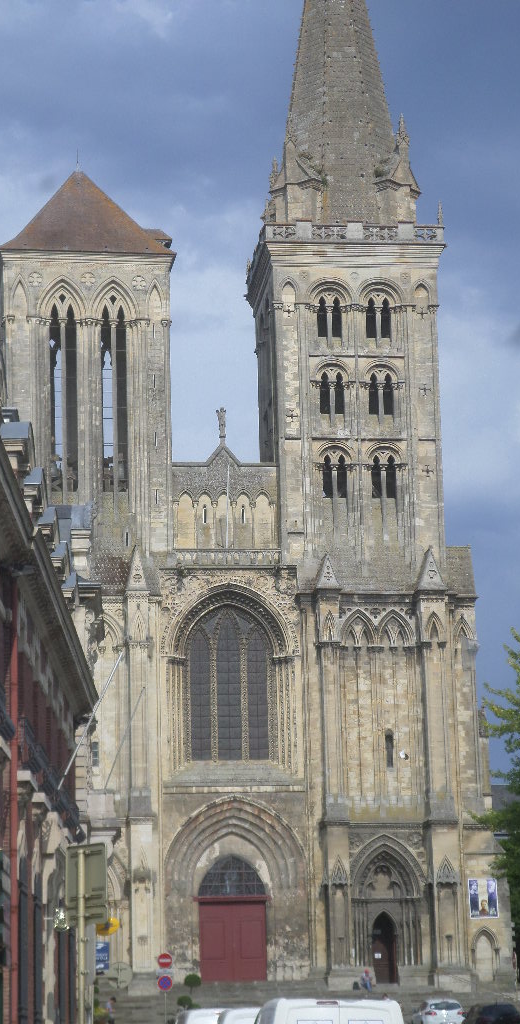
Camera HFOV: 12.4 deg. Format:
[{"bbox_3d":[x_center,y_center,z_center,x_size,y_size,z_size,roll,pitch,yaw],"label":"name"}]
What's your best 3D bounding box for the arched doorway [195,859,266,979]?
[{"bbox_3d":[-1.381,20.484,120.566,3.596,6.267,0.500,0,-14,-7],"label":"arched doorway"}]

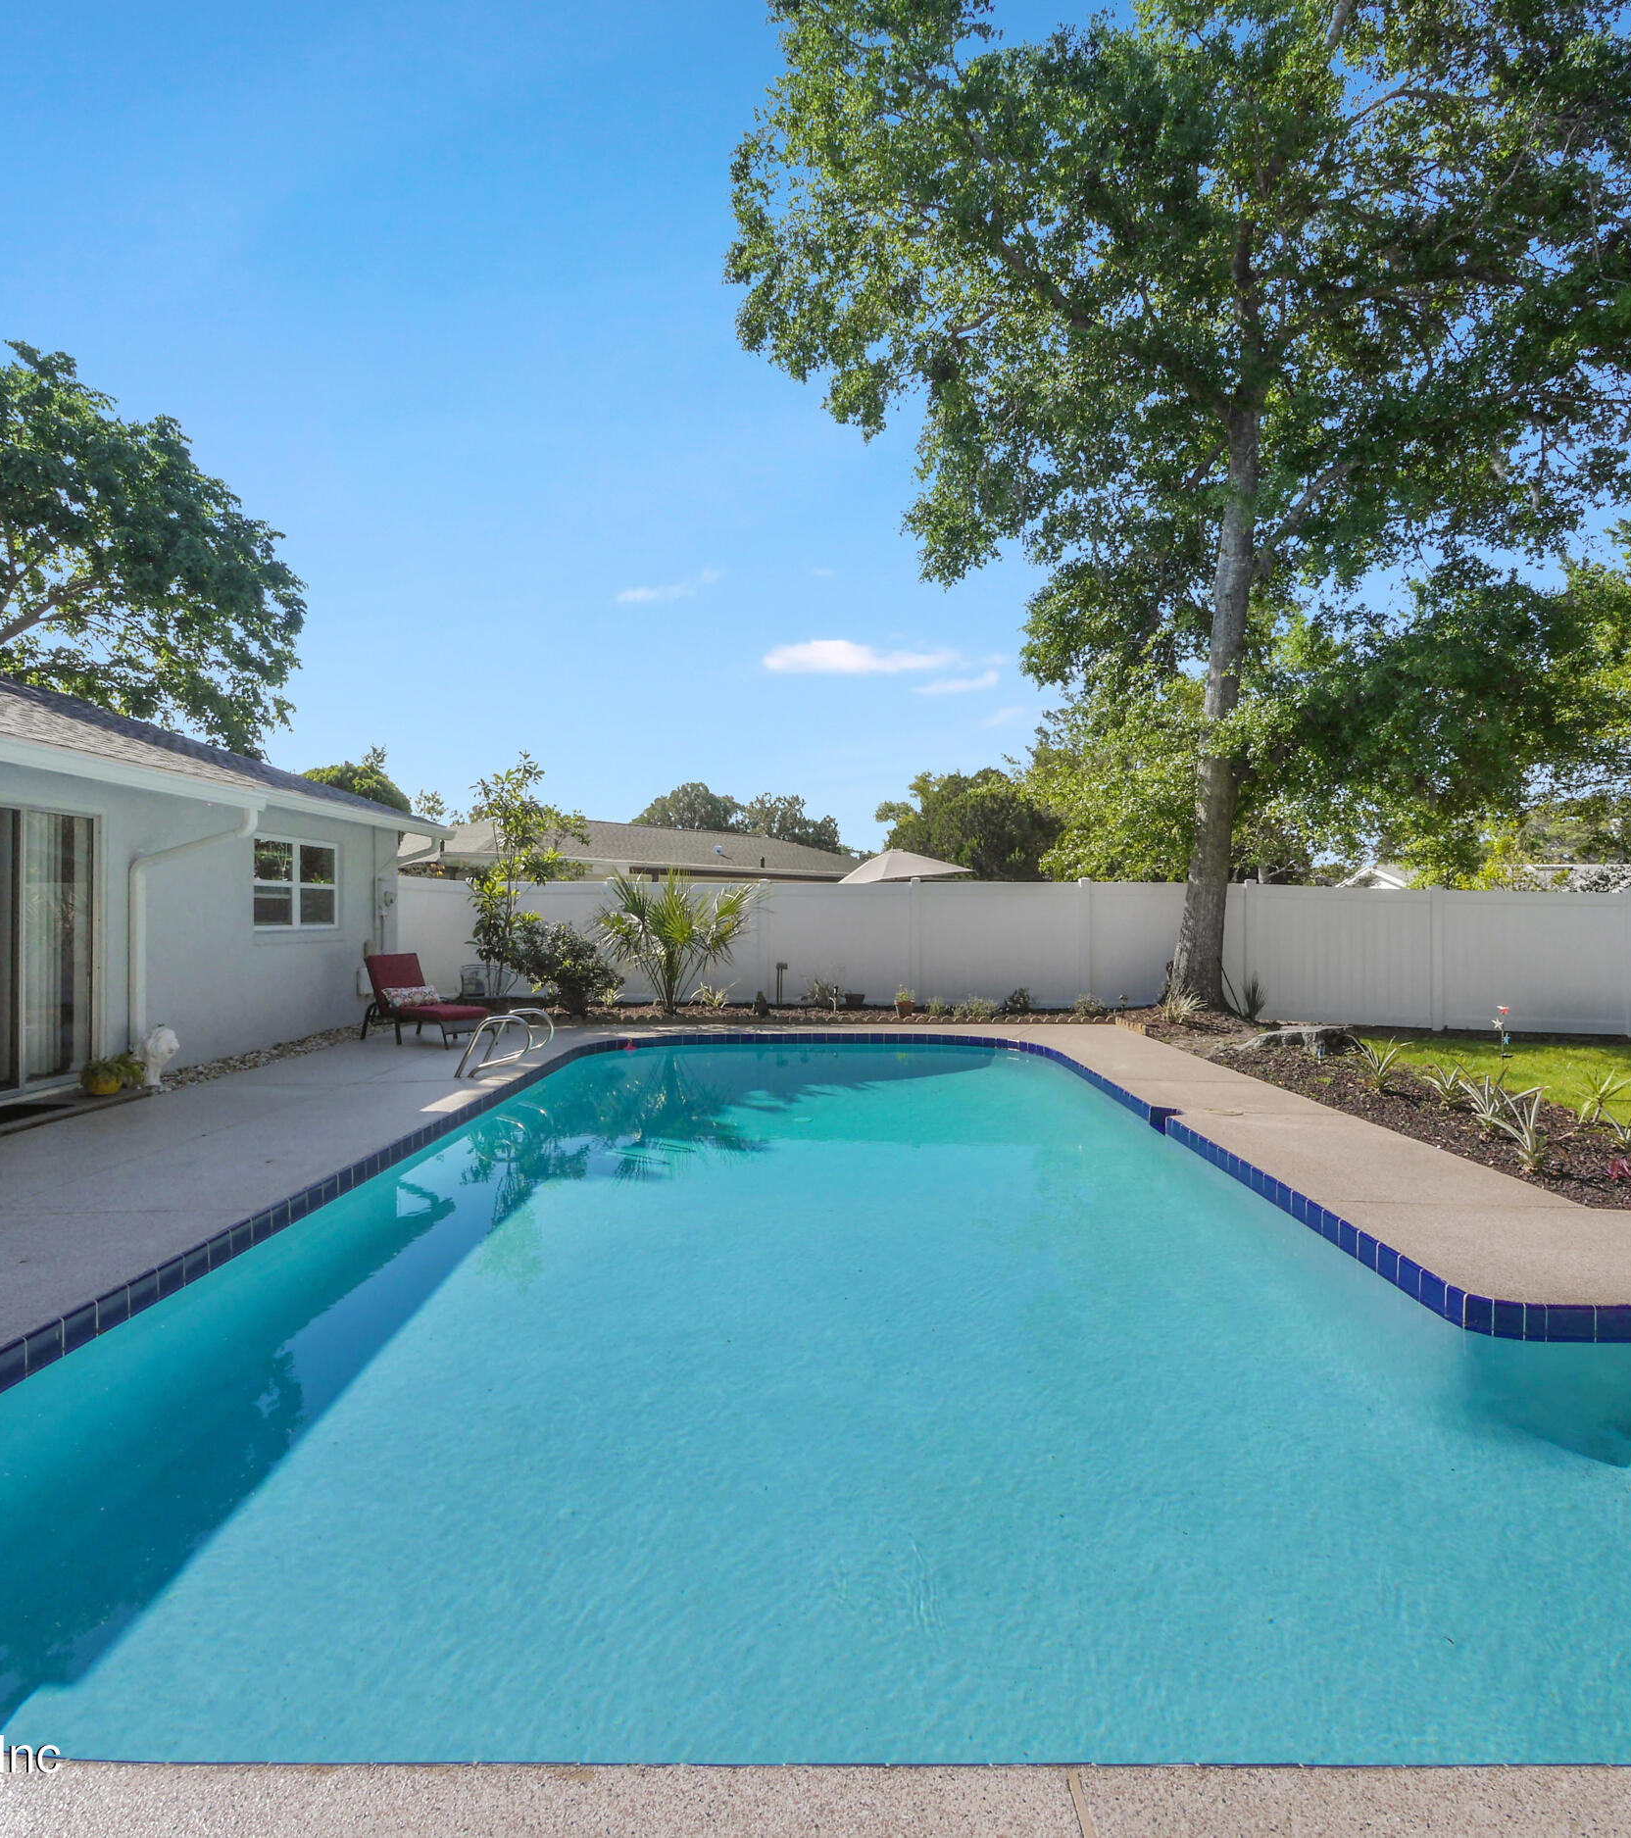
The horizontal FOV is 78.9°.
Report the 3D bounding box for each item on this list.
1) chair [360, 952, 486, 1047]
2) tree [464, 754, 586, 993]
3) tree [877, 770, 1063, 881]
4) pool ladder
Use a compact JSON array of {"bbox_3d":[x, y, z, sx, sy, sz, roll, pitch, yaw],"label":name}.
[{"bbox_3d":[-4.090,0.860,10.500,1.580,0.920,0.650,0,0,35],"label":"chair"},{"bbox_3d":[-4.170,-0.620,14.200,1.650,3.450,1.500,0,0,0],"label":"tree"},{"bbox_3d":[4.050,-1.300,26.000,4.900,5.300,4.600,0,0,0],"label":"tree"},{"bbox_3d":[-2.670,1.060,8.550,0.660,0.520,0.560,0,0,0],"label":"pool ladder"}]

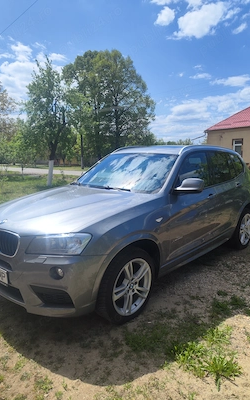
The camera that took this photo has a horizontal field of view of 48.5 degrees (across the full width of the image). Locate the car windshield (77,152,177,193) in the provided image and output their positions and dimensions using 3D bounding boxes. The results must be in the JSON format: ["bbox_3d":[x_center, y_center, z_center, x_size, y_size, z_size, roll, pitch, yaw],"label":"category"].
[{"bbox_3d":[0.017,-0.394,3.596,1.370,0.150,0.820,9,45,42],"label":"car windshield"}]

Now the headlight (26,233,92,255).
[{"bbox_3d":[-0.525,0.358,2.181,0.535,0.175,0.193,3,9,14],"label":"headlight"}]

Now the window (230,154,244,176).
[{"bbox_3d":[1.841,-0.547,4.548,0.070,0.360,0.420,-16,-5,43],"label":"window"}]

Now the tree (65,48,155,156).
[{"bbox_3d":[-2.028,-11.925,36.838,12.222,15.312,11.855,1,9,0],"label":"tree"}]

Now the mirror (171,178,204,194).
[{"bbox_3d":[0.692,-0.145,2.997,0.250,0.175,0.230,9,12,42],"label":"mirror"}]

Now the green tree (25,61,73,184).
[{"bbox_3d":[-3.626,-3.661,13.274,2.537,6.015,2.461,1,9,0],"label":"green tree"}]

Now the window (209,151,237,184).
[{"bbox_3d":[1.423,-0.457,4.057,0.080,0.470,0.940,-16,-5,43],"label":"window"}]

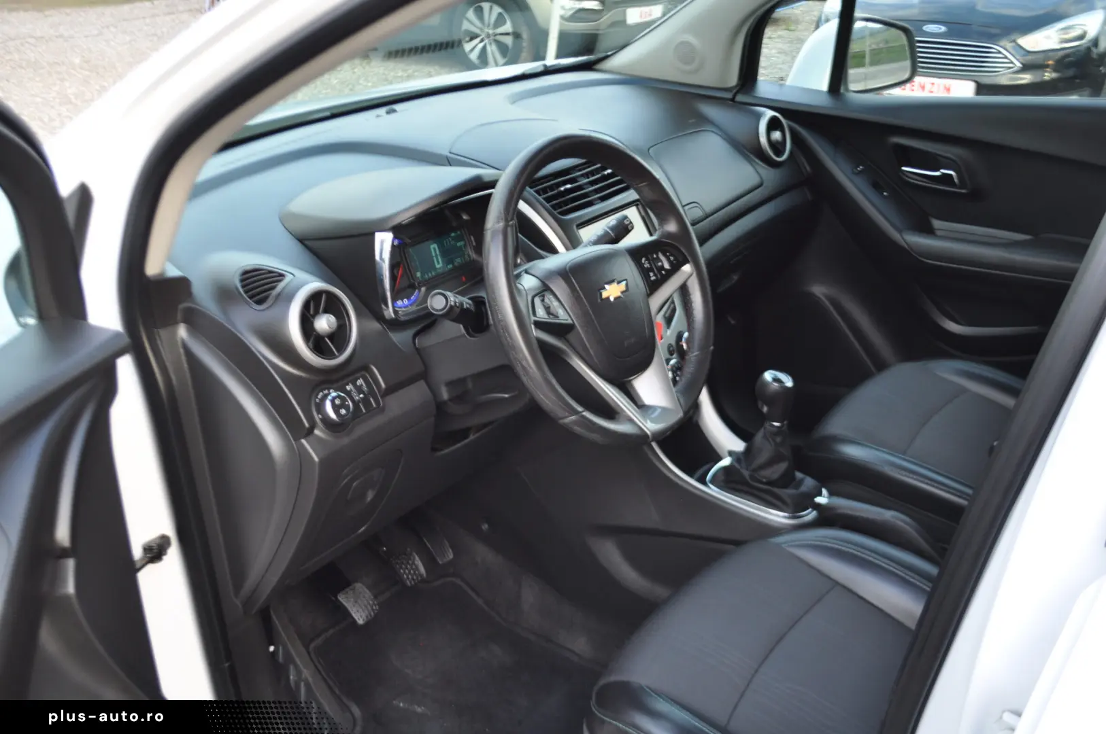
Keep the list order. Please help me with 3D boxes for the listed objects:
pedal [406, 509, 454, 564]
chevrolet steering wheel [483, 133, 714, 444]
[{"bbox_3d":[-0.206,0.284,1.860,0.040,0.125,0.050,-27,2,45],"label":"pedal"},{"bbox_3d":[0.051,-0.089,1.310,0.100,0.368,0.370,-15,10,45],"label":"chevrolet steering wheel"}]

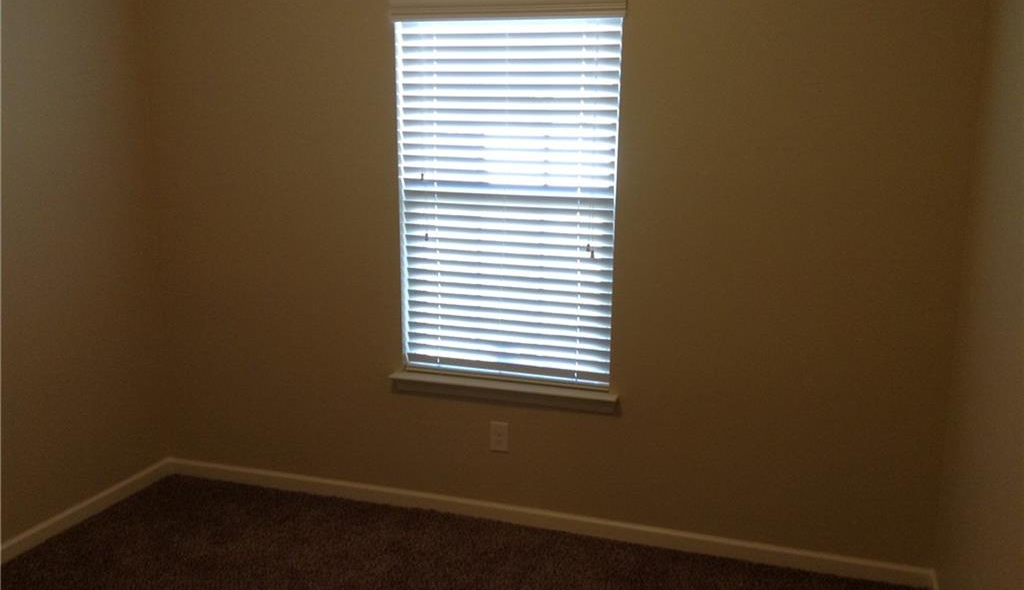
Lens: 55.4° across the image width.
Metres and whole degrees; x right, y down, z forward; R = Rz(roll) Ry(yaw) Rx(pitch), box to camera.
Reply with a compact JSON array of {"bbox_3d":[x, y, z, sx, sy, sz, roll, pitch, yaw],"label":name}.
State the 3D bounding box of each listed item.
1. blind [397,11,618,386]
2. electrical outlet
[{"bbox_3d":[-0.026,-0.315,3.521,0.865,1.456,0.100,4,12,18],"label":"blind"},{"bbox_3d":[-0.049,0.538,3.686,0.071,0.115,0.008,4,12,18],"label":"electrical outlet"}]

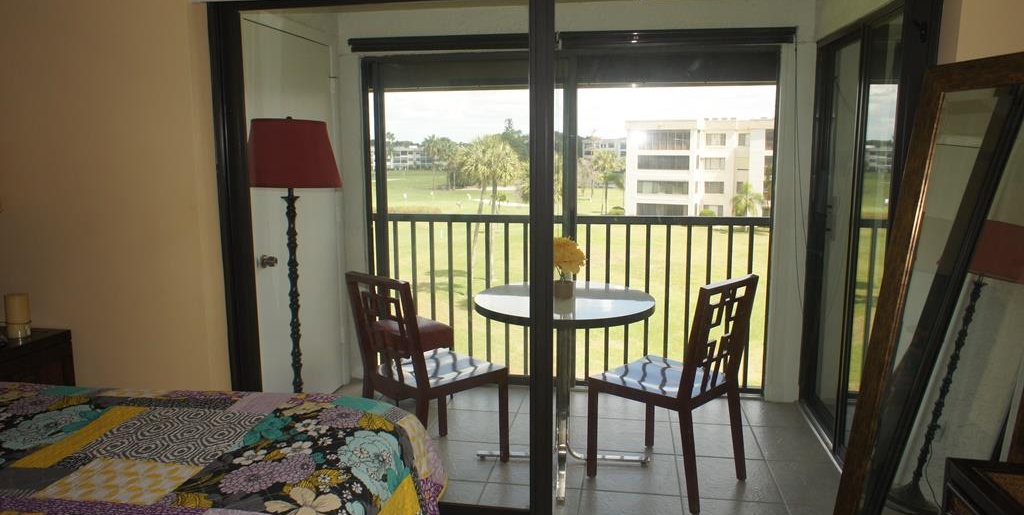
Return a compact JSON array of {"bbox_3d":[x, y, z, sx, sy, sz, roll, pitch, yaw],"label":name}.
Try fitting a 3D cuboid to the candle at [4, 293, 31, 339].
[{"bbox_3d":[-1.873,0.225,2.580,0.080,0.163,0.080,1,9,10],"label":"candle"}]

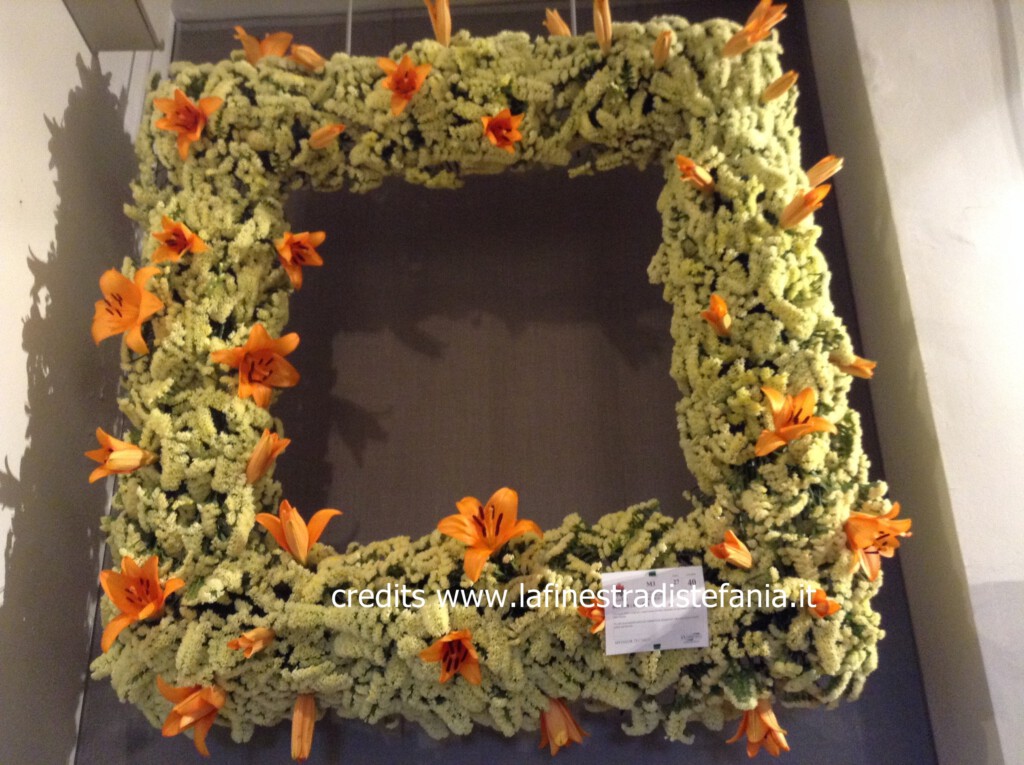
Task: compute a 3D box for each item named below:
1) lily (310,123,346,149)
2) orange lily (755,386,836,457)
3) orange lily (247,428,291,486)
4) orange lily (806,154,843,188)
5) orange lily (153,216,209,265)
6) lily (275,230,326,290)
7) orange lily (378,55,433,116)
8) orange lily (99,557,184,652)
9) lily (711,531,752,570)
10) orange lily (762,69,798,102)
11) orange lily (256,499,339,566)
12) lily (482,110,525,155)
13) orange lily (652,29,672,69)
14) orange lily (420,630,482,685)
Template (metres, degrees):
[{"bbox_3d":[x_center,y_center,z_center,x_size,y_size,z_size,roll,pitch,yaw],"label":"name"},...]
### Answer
[{"bbox_3d":[-0.324,-0.434,1.711,0.082,0.030,0.030,-24,-30,31],"label":"lily"},{"bbox_3d":[0.445,0.062,1.540,0.130,0.100,0.085,2,-37,-9],"label":"orange lily"},{"bbox_3d":[-0.376,0.115,1.500,0.052,0.050,0.097,14,-62,-35],"label":"orange lily"},{"bbox_3d":[0.551,-0.368,1.730,0.090,0.040,0.040,-37,-35,25],"label":"orange lily"},{"bbox_3d":[-0.577,-0.247,1.700,0.095,0.080,0.070,-1,-9,0],"label":"orange lily"},{"bbox_3d":[-0.363,-0.210,1.680,0.090,0.100,0.080,8,0,-24],"label":"lily"},{"bbox_3d":[-0.193,-0.543,1.780,0.100,0.105,0.075,0,-3,-3],"label":"orange lily"},{"bbox_3d":[-0.567,0.342,1.500,0.130,0.135,0.075,-4,-28,8],"label":"orange lily"},{"bbox_3d":[0.325,0.247,1.435,0.058,0.055,0.078,-18,-36,35],"label":"lily"},{"bbox_3d":[0.480,-0.531,1.750,0.085,0.032,0.032,-38,-36,24],"label":"orange lily"},{"bbox_3d":[-0.348,0.243,1.592,0.133,0.100,0.115,-6,-9,1],"label":"orange lily"},{"bbox_3d":[-0.015,-0.440,1.710,0.078,0.080,0.080,-1,5,-2],"label":"lily"},{"bbox_3d":[0.289,-0.642,1.873,0.033,0.033,0.083,2,-62,-9],"label":"orange lily"},{"bbox_3d":[-0.090,0.409,1.458,0.095,0.090,0.070,-5,23,8],"label":"orange lily"}]

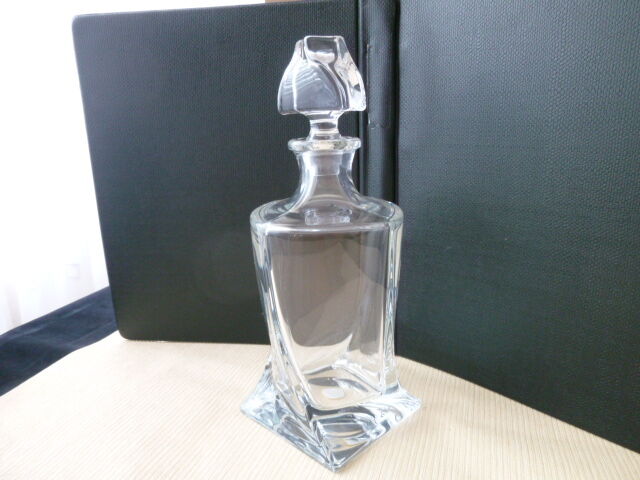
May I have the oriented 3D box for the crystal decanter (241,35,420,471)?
[{"bbox_3d":[0.005,0.000,0.363,0.112,0.295,0.112,12,20,43],"label":"crystal decanter"}]

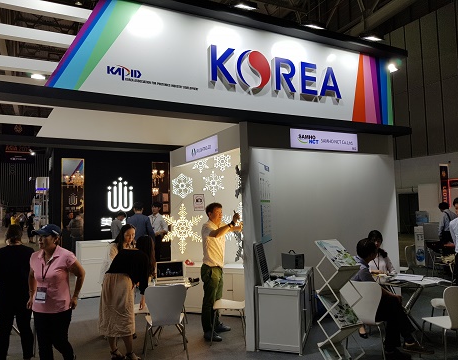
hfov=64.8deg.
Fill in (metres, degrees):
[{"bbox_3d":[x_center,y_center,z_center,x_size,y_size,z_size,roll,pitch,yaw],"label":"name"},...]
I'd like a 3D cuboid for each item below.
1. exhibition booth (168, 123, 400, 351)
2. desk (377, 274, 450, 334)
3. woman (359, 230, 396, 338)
[{"bbox_3d":[0.760,0.720,5.728,2.468,2.570,2.450,1,-4,-27],"label":"exhibition booth"},{"bbox_3d":[2.260,1.594,4.389,0.820,0.740,0.800,0,-4,-27],"label":"desk"},{"bbox_3d":[1.995,1.356,4.745,0.500,1.290,0.780,-3,-3,18],"label":"woman"}]

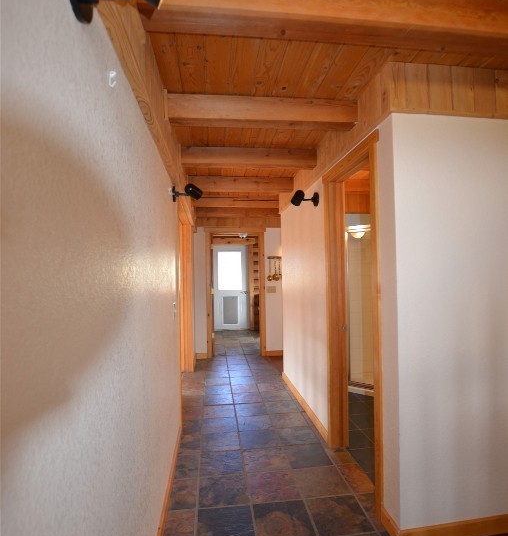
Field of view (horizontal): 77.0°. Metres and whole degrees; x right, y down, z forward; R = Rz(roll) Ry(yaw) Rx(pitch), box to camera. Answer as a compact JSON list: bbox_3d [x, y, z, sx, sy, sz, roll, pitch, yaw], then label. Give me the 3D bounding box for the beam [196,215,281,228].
[{"bbox_3d":[-0.255,-0.742,5.258,1.380,0.179,0.083,-1,-1,-7],"label":"beam"}]

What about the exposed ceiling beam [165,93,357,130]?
[{"bbox_3d":[0.068,-0.953,1.951,1.152,0.141,0.101,-1,-1,-7],"label":"exposed ceiling beam"}]

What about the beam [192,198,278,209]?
[{"bbox_3d":[-0.242,-0.922,4.361,1.152,0.145,0.103,-1,-1,-7],"label":"beam"}]

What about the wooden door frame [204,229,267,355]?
[{"bbox_3d":[-0.297,0.411,5.282,0.966,2.070,0.145,-1,-1,-7],"label":"wooden door frame"}]

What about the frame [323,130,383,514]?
[{"bbox_3d":[0.691,0.322,2.158,0.156,2.147,0.856,-1,-1,-7],"label":"frame"}]

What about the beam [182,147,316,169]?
[{"bbox_3d":[-0.033,-0.942,2.732,1.152,0.141,0.103,-1,-1,-7],"label":"beam"}]

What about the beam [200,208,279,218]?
[{"bbox_3d":[-0.248,-0.905,5.188,1.352,0.145,0.103,-1,-1,-7],"label":"beam"}]

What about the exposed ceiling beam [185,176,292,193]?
[{"bbox_3d":[-0.136,-0.932,3.533,1.152,0.142,0.103,-1,-1,-7],"label":"exposed ceiling beam"}]

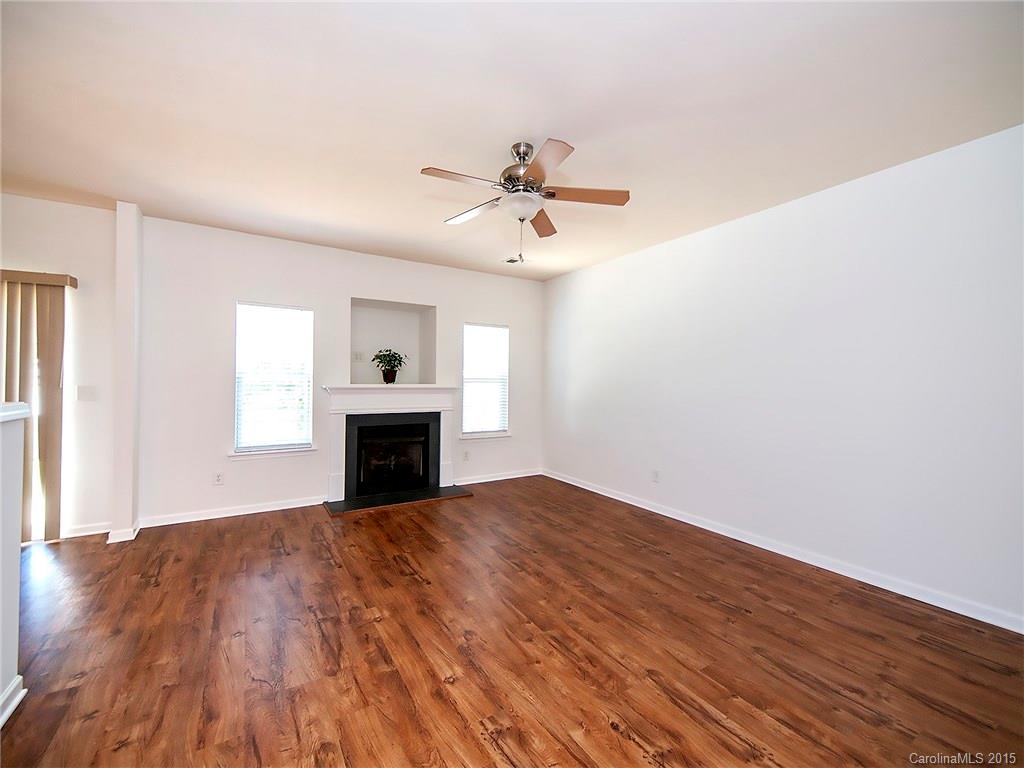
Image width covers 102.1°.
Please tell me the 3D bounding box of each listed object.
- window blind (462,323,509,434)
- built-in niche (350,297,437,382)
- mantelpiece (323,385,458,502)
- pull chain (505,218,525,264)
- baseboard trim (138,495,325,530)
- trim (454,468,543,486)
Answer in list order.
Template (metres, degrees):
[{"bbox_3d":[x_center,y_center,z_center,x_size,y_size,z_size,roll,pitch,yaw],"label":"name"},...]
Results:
[{"bbox_3d":[-0.348,-0.060,5.482,0.685,1.428,0.100,0,0,-32],"label":"window blind"},{"bbox_3d":[-1.489,-0.465,5.045,0.995,0.967,0.550,0,0,-32],"label":"built-in niche"},{"bbox_3d":[-1.302,0.655,4.738,1.580,1.265,0.190,0,0,-32],"label":"mantelpiece"},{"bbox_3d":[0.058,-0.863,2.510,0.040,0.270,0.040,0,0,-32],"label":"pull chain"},{"bbox_3d":[-2.631,1.233,4.019,1.480,0.087,0.018,0,0,-32],"label":"baseboard trim"},{"bbox_3d":[-0.141,1.252,5.568,1.365,0.087,0.018,0,0,-32],"label":"trim"}]

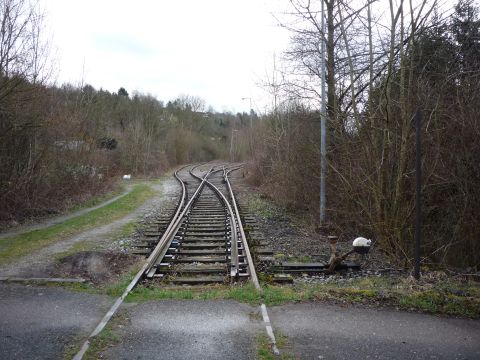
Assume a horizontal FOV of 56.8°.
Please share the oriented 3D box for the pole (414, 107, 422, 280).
[{"bbox_3d":[2.340,0.182,5.810,0.062,2.280,0.062,-1,3,0],"label":"pole"}]

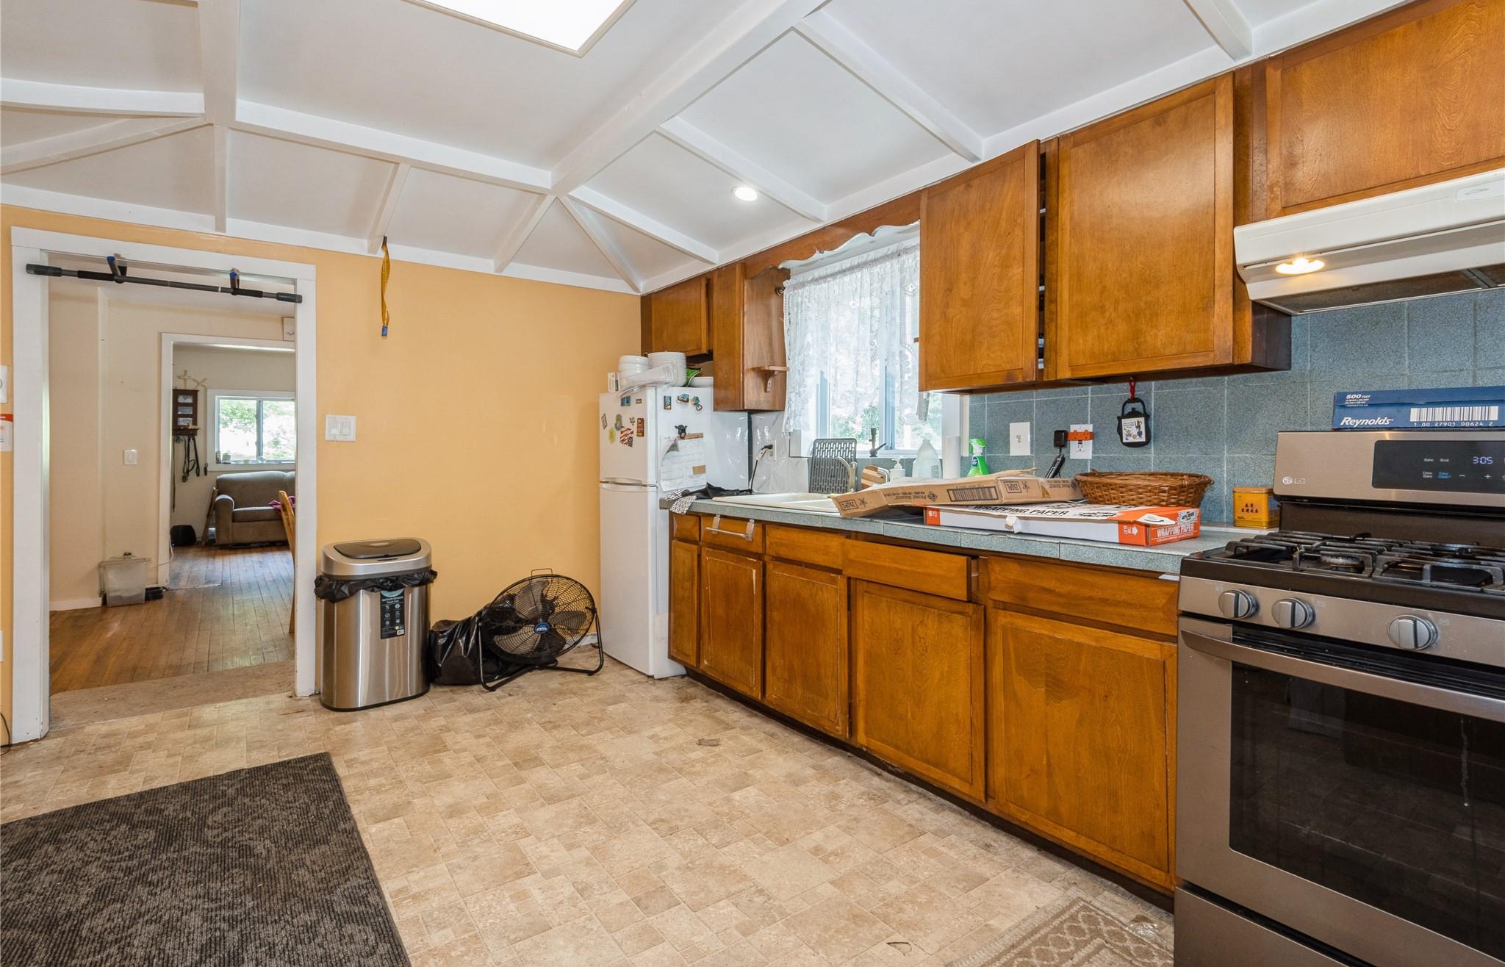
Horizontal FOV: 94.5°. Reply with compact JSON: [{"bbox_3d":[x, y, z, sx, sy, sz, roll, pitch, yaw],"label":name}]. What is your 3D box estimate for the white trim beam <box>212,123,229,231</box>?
[{"bbox_3d":[-2.104,-1.226,2.761,0.042,0.070,0.803,-2,-9,-37],"label":"white trim beam"}]

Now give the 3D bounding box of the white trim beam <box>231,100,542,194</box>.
[{"bbox_3d":[-1.355,-1.319,2.761,1.125,0.080,0.075,-2,3,-37],"label":"white trim beam"}]

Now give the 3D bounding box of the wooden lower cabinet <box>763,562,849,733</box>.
[{"bbox_3d":[0.425,0.616,2.889,0.570,0.570,0.490,-2,3,-37],"label":"wooden lower cabinet"}]

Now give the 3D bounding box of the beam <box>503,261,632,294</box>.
[{"bbox_3d":[-1.053,-1.196,4.113,0.830,0.080,0.035,-2,3,-37],"label":"beam"}]

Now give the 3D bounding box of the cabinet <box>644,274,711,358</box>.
[{"bbox_3d":[-0.358,-0.951,4.160,0.290,0.440,0.760,-2,3,-37],"label":"cabinet"}]

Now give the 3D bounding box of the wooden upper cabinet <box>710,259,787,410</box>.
[{"bbox_3d":[-0.025,-0.764,3.728,0.295,0.750,0.285,-2,3,-37],"label":"wooden upper cabinet"}]

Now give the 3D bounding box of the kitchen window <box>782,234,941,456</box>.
[{"bbox_3d":[0.497,-0.611,3.361,0.130,0.920,0.960,-2,3,-37],"label":"kitchen window"}]

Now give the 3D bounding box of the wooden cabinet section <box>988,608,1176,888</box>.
[{"bbox_3d":[1.075,0.661,2.022,0.575,0.587,0.505,-2,3,-37],"label":"wooden cabinet section"}]

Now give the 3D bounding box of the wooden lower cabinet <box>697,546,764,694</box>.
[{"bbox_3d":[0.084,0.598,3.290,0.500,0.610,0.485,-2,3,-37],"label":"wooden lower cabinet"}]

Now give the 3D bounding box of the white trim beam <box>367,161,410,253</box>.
[{"bbox_3d":[-1.683,-1.251,3.189,0.046,0.070,0.740,-2,-11,-37],"label":"white trim beam"}]

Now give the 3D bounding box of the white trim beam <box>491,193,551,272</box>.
[{"bbox_3d":[-1.162,-1.264,3.472,0.042,0.070,0.803,-2,-9,-37],"label":"white trim beam"}]

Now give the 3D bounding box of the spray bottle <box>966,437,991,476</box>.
[{"bbox_3d":[0.867,-0.029,2.669,0.100,0.285,0.070,0,3,0],"label":"spray bottle"}]

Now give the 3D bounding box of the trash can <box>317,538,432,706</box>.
[{"bbox_3d":[-1.770,0.649,3.300,0.290,0.695,0.440,2,3,45],"label":"trash can"}]

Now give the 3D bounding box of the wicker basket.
[{"bbox_3d":[1.199,0.021,2.171,0.270,0.115,0.390,-2,3,-37],"label":"wicker basket"}]

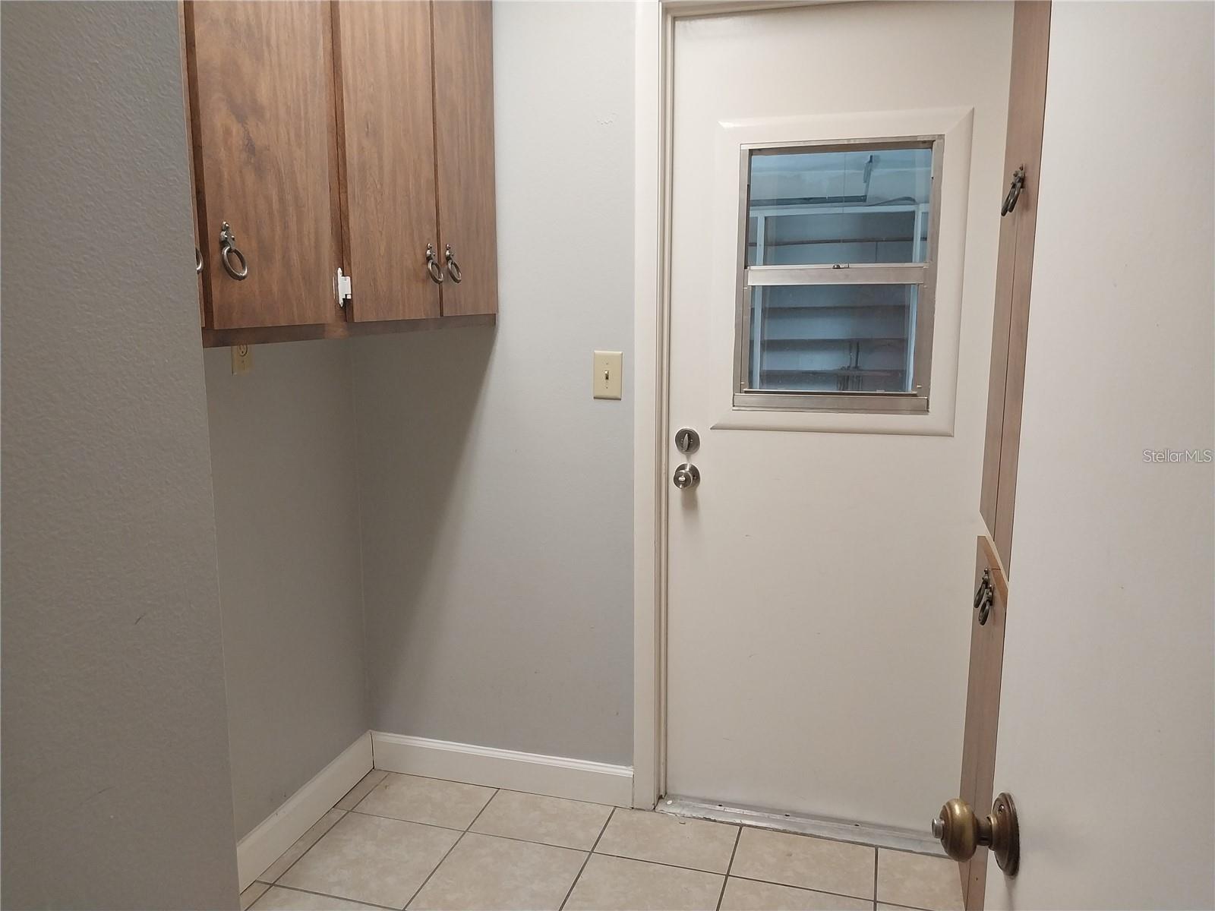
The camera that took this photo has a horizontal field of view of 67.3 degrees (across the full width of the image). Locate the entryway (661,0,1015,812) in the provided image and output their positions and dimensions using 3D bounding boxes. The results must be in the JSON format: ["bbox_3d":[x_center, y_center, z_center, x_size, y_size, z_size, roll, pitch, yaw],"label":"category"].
[{"bbox_3d":[0.543,-0.052,2.232,0.800,1.987,0.044,2,9,15],"label":"entryway"}]

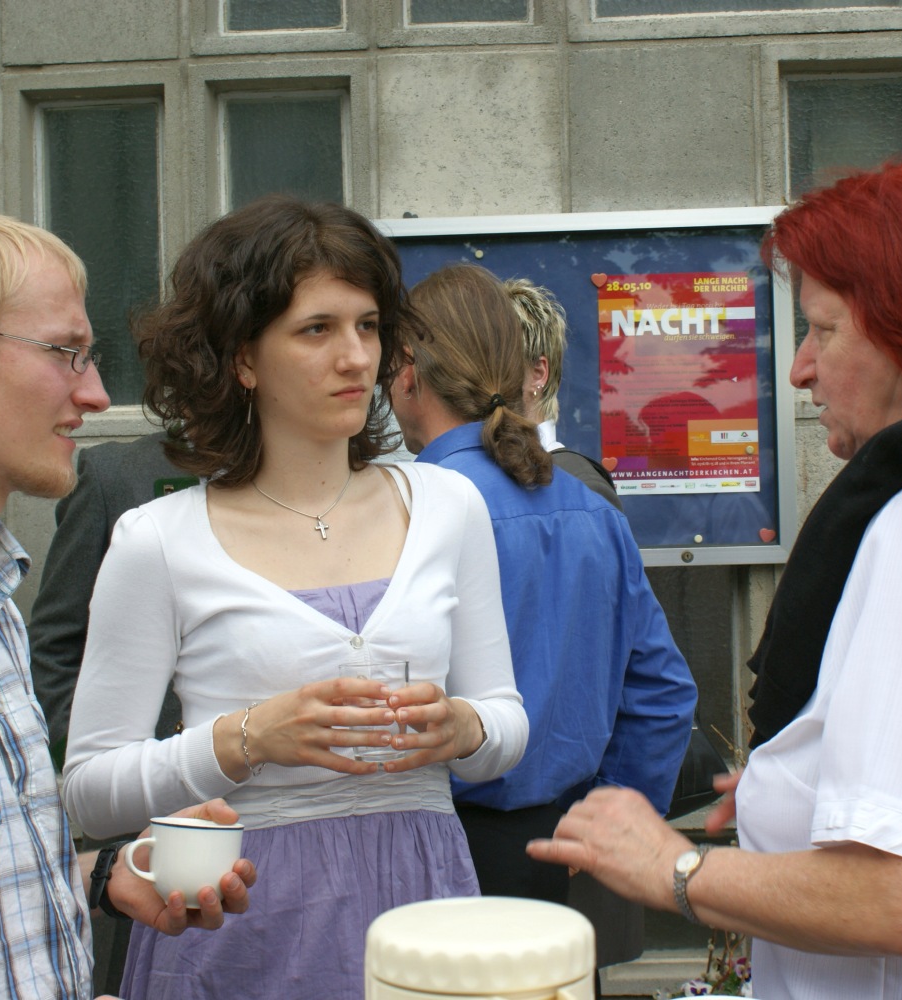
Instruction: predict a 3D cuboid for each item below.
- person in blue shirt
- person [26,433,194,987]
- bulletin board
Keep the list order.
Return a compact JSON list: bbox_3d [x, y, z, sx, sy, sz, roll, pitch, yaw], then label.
[{"bbox_3d":[0.050,0.571,2.450,0.550,1.740,0.380,0,-2,-22],"label":"person in blue shirt"},{"bbox_3d":[-0.338,0.569,2.880,0.560,1.790,0.360,0,-2,-25],"label":"person"},{"bbox_3d":[0.207,-0.203,3.574,0.881,0.672,0.050,-1,-2,4],"label":"bulletin board"}]

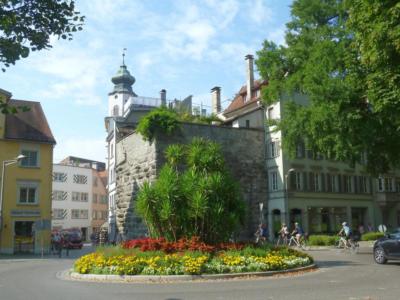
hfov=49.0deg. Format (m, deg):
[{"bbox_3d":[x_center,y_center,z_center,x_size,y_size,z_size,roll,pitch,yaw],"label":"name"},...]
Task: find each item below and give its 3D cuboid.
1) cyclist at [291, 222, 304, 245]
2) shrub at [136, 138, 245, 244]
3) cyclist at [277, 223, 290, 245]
[{"bbox_3d":[5.904,5.183,26.447,0.600,1.720,1.700,4,-12,-31],"label":"cyclist"},{"bbox_3d":[-0.400,1.948,17.759,4.150,4.200,3.600,-2,-10,0],"label":"shrub"},{"bbox_3d":[5.305,5.454,27.845,0.600,1.700,1.700,4,-11,-28],"label":"cyclist"}]

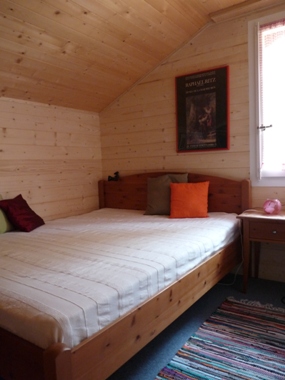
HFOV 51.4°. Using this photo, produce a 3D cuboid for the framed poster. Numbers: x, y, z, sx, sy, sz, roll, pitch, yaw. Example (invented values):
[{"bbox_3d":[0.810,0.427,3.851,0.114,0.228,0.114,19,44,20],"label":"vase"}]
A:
[{"bbox_3d":[0.585,-0.779,2.959,0.572,0.780,0.020,2,6,36],"label":"framed poster"}]

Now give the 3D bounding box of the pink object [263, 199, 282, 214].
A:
[{"bbox_3d":[1.072,0.148,2.439,0.135,0.138,0.150,3,7,44],"label":"pink object"}]

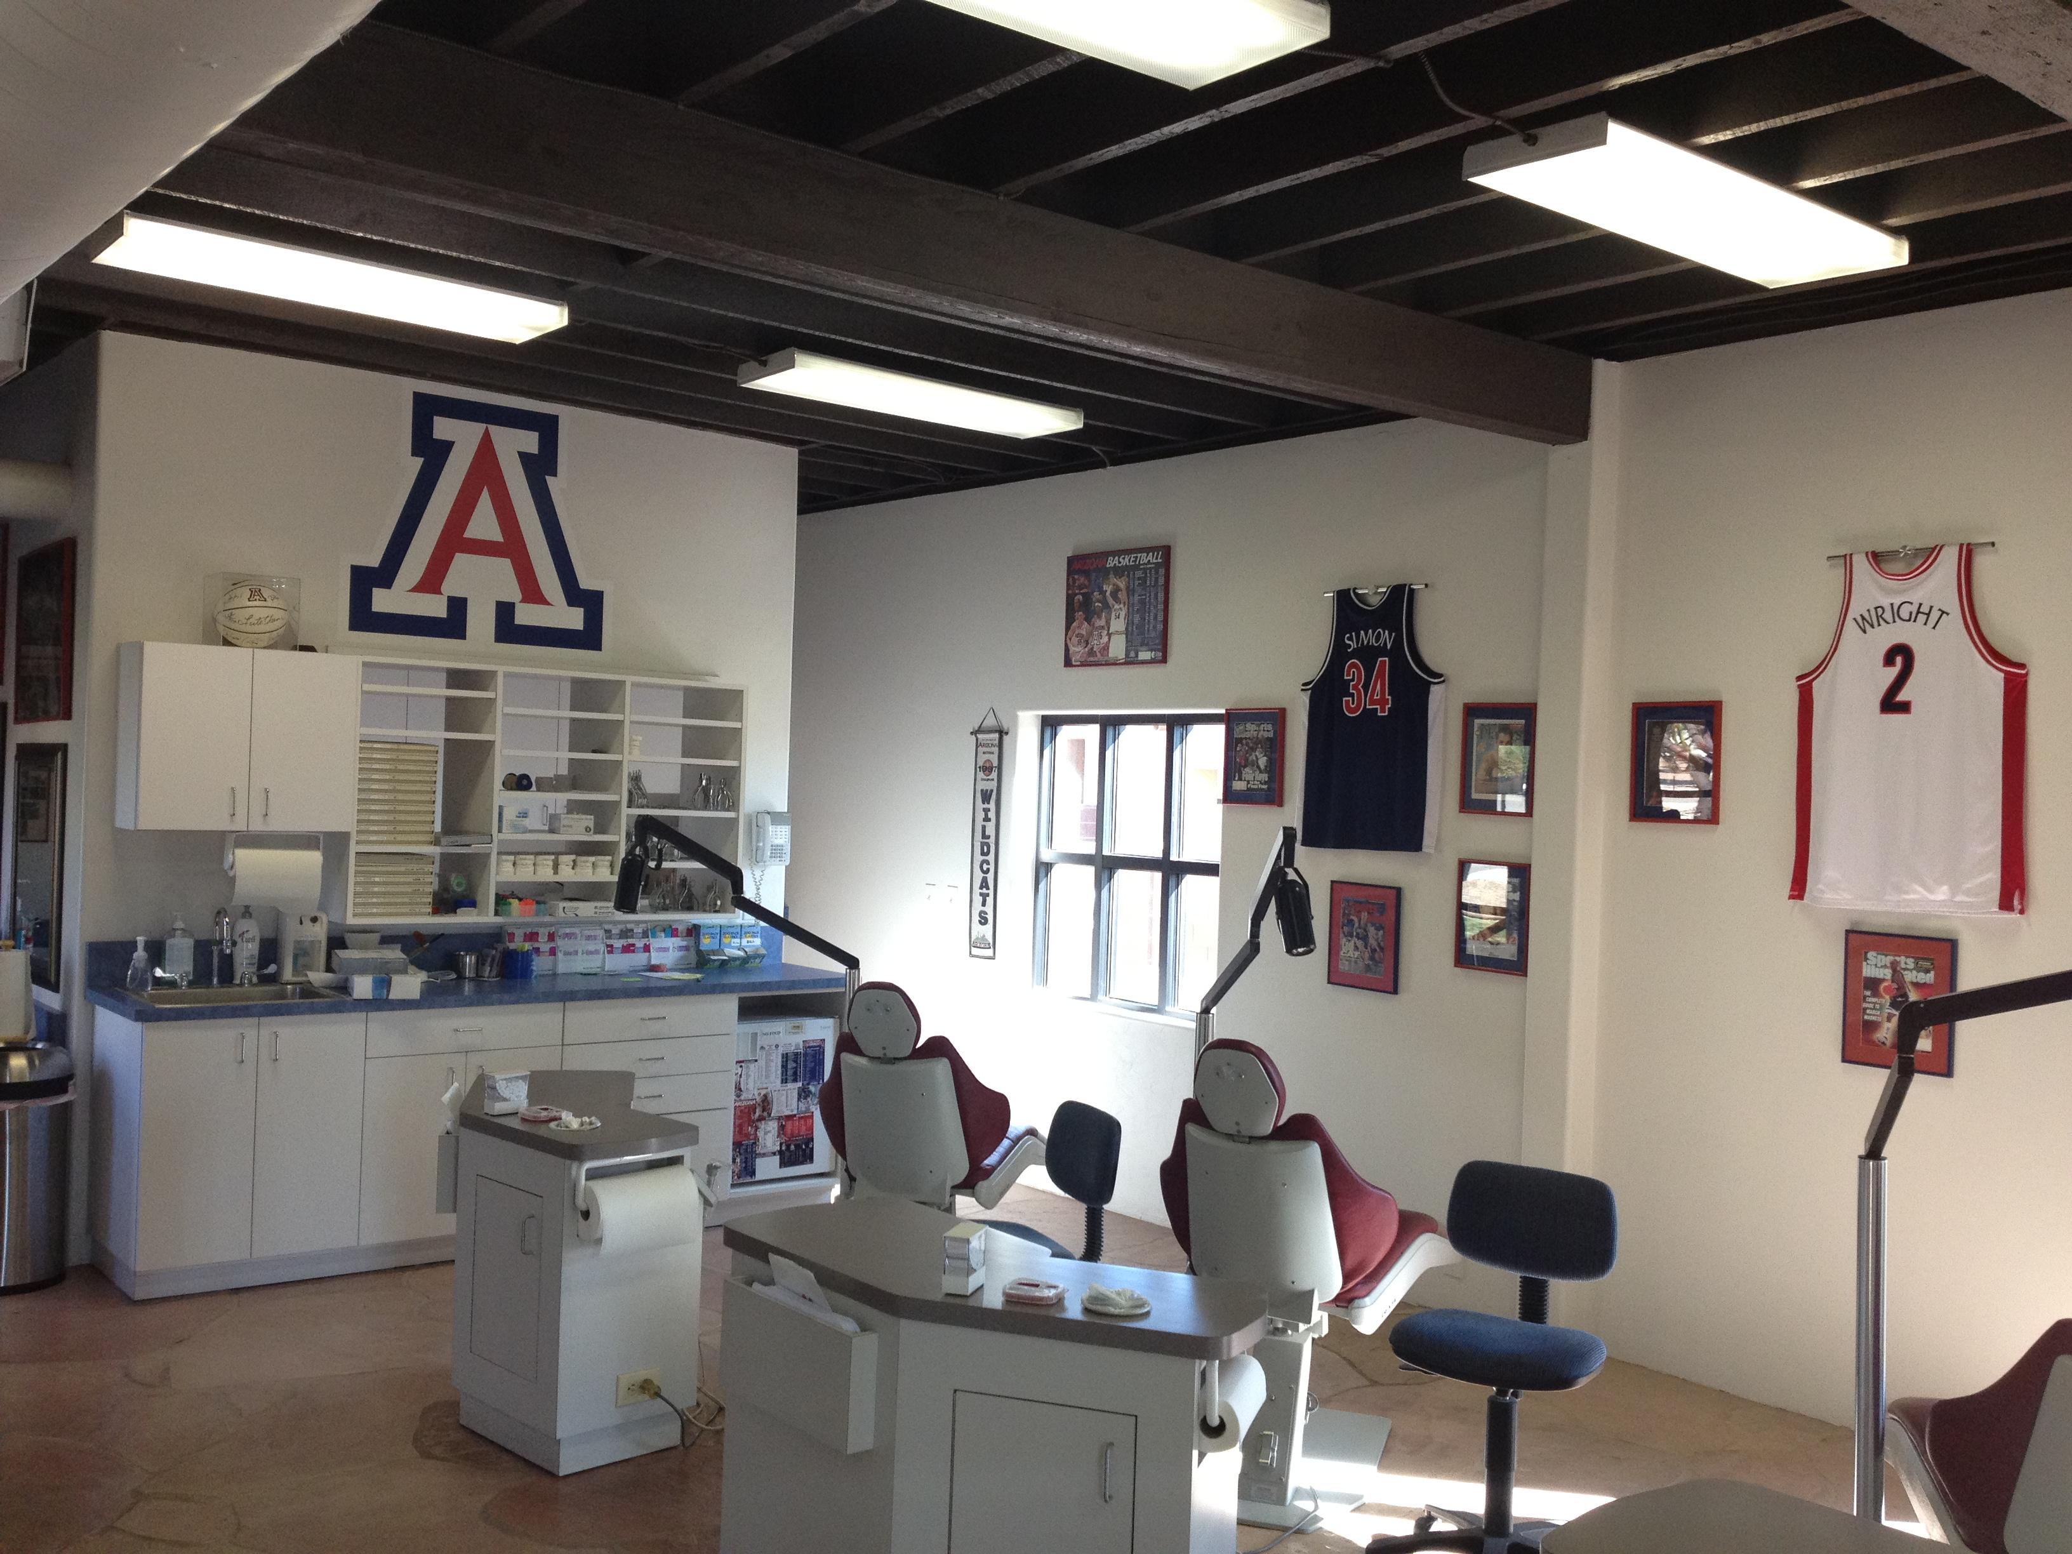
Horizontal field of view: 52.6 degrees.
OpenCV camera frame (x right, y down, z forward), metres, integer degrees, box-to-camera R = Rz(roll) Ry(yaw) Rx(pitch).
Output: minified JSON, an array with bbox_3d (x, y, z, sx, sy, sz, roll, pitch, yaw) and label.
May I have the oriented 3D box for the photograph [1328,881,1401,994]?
[{"bbox_3d":[1.163,0.565,7.418,0.025,0.372,0.312,2,0,-37],"label":"photograph"}]

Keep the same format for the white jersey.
[{"bbox_3d":[2.413,-0.140,5.802,0.045,0.985,0.680,2,0,-37],"label":"white jersey"}]

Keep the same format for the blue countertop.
[{"bbox_3d":[-1.946,0.788,7.765,2.850,0.042,0.650,2,0,-40],"label":"blue countertop"}]

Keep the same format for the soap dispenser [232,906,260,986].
[{"bbox_3d":[-2.779,0.603,7.396,0.090,0.268,0.060,2,0,-28],"label":"soap dispenser"}]

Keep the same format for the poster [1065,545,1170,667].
[{"bbox_3d":[0.332,-0.668,8.350,0.030,0.452,0.642,2,0,-37],"label":"poster"}]

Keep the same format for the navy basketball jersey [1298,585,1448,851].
[{"bbox_3d":[1.164,-0.196,7.205,0.050,0.909,0.648,2,0,-37],"label":"navy basketball jersey"}]

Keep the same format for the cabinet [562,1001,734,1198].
[{"bbox_3d":[-1.635,1.216,8.025,0.737,0.790,0.600,2,0,-40],"label":"cabinet"}]

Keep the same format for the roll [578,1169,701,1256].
[{"bbox_3d":[-0.968,1.045,5.095,0.285,0.148,0.148,2,0,-44],"label":"roll"}]

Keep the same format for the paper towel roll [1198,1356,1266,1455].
[{"bbox_3d":[0.331,1.072,3.585,0.090,0.090,0.280,2,0,15],"label":"paper towel roll"}]

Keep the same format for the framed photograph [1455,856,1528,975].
[{"bbox_3d":[1.485,0.452,6.763,0.030,0.356,0.299,2,0,-37],"label":"framed photograph"}]

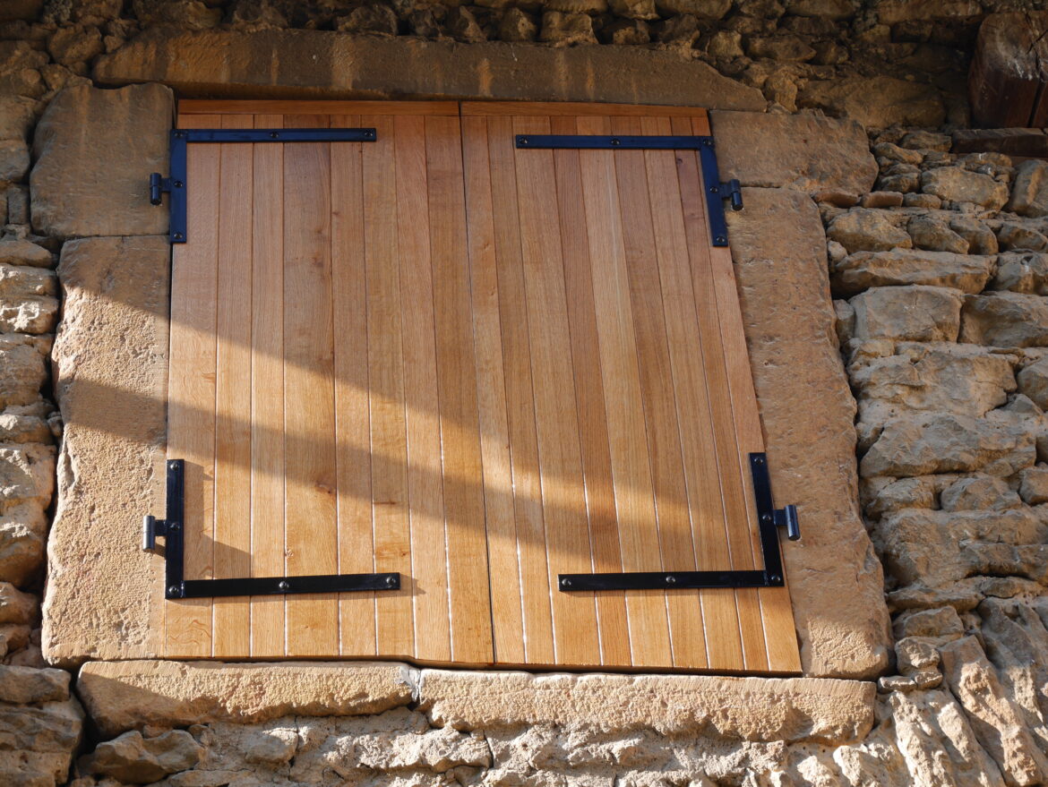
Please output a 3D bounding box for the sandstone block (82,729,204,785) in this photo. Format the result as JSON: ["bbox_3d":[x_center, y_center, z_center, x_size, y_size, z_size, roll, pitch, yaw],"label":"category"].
[{"bbox_3d":[-0.707,0.699,3.614,0.220,0.099,0.130,0,-31,-7],"label":"sandstone block"}]

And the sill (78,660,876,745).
[{"bbox_3d":[-0.087,0.642,3.759,1.522,0.154,0.220,1,-32,-5],"label":"sill"}]

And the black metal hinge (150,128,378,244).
[{"bbox_3d":[-0.616,-0.488,4.612,0.533,0.341,0.028,-1,-32,-6],"label":"black metal hinge"}]

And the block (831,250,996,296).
[{"bbox_3d":[0.937,-0.254,4.760,0.402,0.138,0.150,-1,-32,-6],"label":"block"}]

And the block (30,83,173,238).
[{"bbox_3d":[-1.010,-0.507,4.705,0.328,0.467,0.200,-1,-32,-6],"label":"block"}]

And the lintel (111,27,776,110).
[{"bbox_3d":[-0.215,-0.697,4.551,1.534,0.208,0.200,1,-32,-5],"label":"lintel"}]

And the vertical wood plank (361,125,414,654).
[{"bbox_3d":[-0.286,-0.054,4.043,0.074,1.337,0.030,-1,-32,-6],"label":"vertical wood plank"}]

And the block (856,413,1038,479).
[{"bbox_3d":[0.877,0.142,4.102,0.373,0.154,0.140,0,-31,-7],"label":"block"}]

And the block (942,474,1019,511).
[{"bbox_3d":[0.939,0.239,4.072,0.168,0.083,0.130,-1,-32,-6],"label":"block"}]

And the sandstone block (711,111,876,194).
[{"bbox_3d":[0.615,-0.501,4.520,0.367,0.238,0.200,0,-32,-6],"label":"sandstone block"}]

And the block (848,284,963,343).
[{"bbox_3d":[0.908,-0.151,4.694,0.273,0.165,0.150,-1,-32,-6],"label":"block"}]

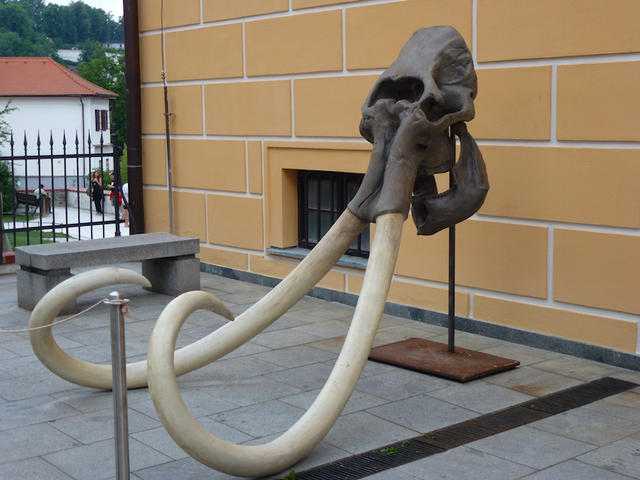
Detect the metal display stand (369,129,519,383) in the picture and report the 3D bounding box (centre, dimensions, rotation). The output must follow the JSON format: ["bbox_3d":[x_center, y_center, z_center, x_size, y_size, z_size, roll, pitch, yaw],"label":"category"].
[{"bbox_3d":[0.716,0.029,5.790,0.520,1.469,0.880,-7,10,-38],"label":"metal display stand"}]

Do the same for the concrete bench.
[{"bbox_3d":[-1.808,0.270,8.151,1.469,0.477,0.612,-7,10,-38],"label":"concrete bench"}]

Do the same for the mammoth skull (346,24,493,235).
[{"bbox_3d":[0.593,-0.647,5.604,0.842,1.239,0.796,-7,9,-36],"label":"mammoth skull"}]

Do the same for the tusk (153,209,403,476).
[{"bbox_3d":[-0.045,0.441,4.590,0.492,1.043,1.953,5,10,39],"label":"tusk"}]

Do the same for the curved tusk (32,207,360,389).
[{"bbox_3d":[-0.672,0.340,5.453,1.954,1.043,0.493,-4,8,-20],"label":"curved tusk"}]

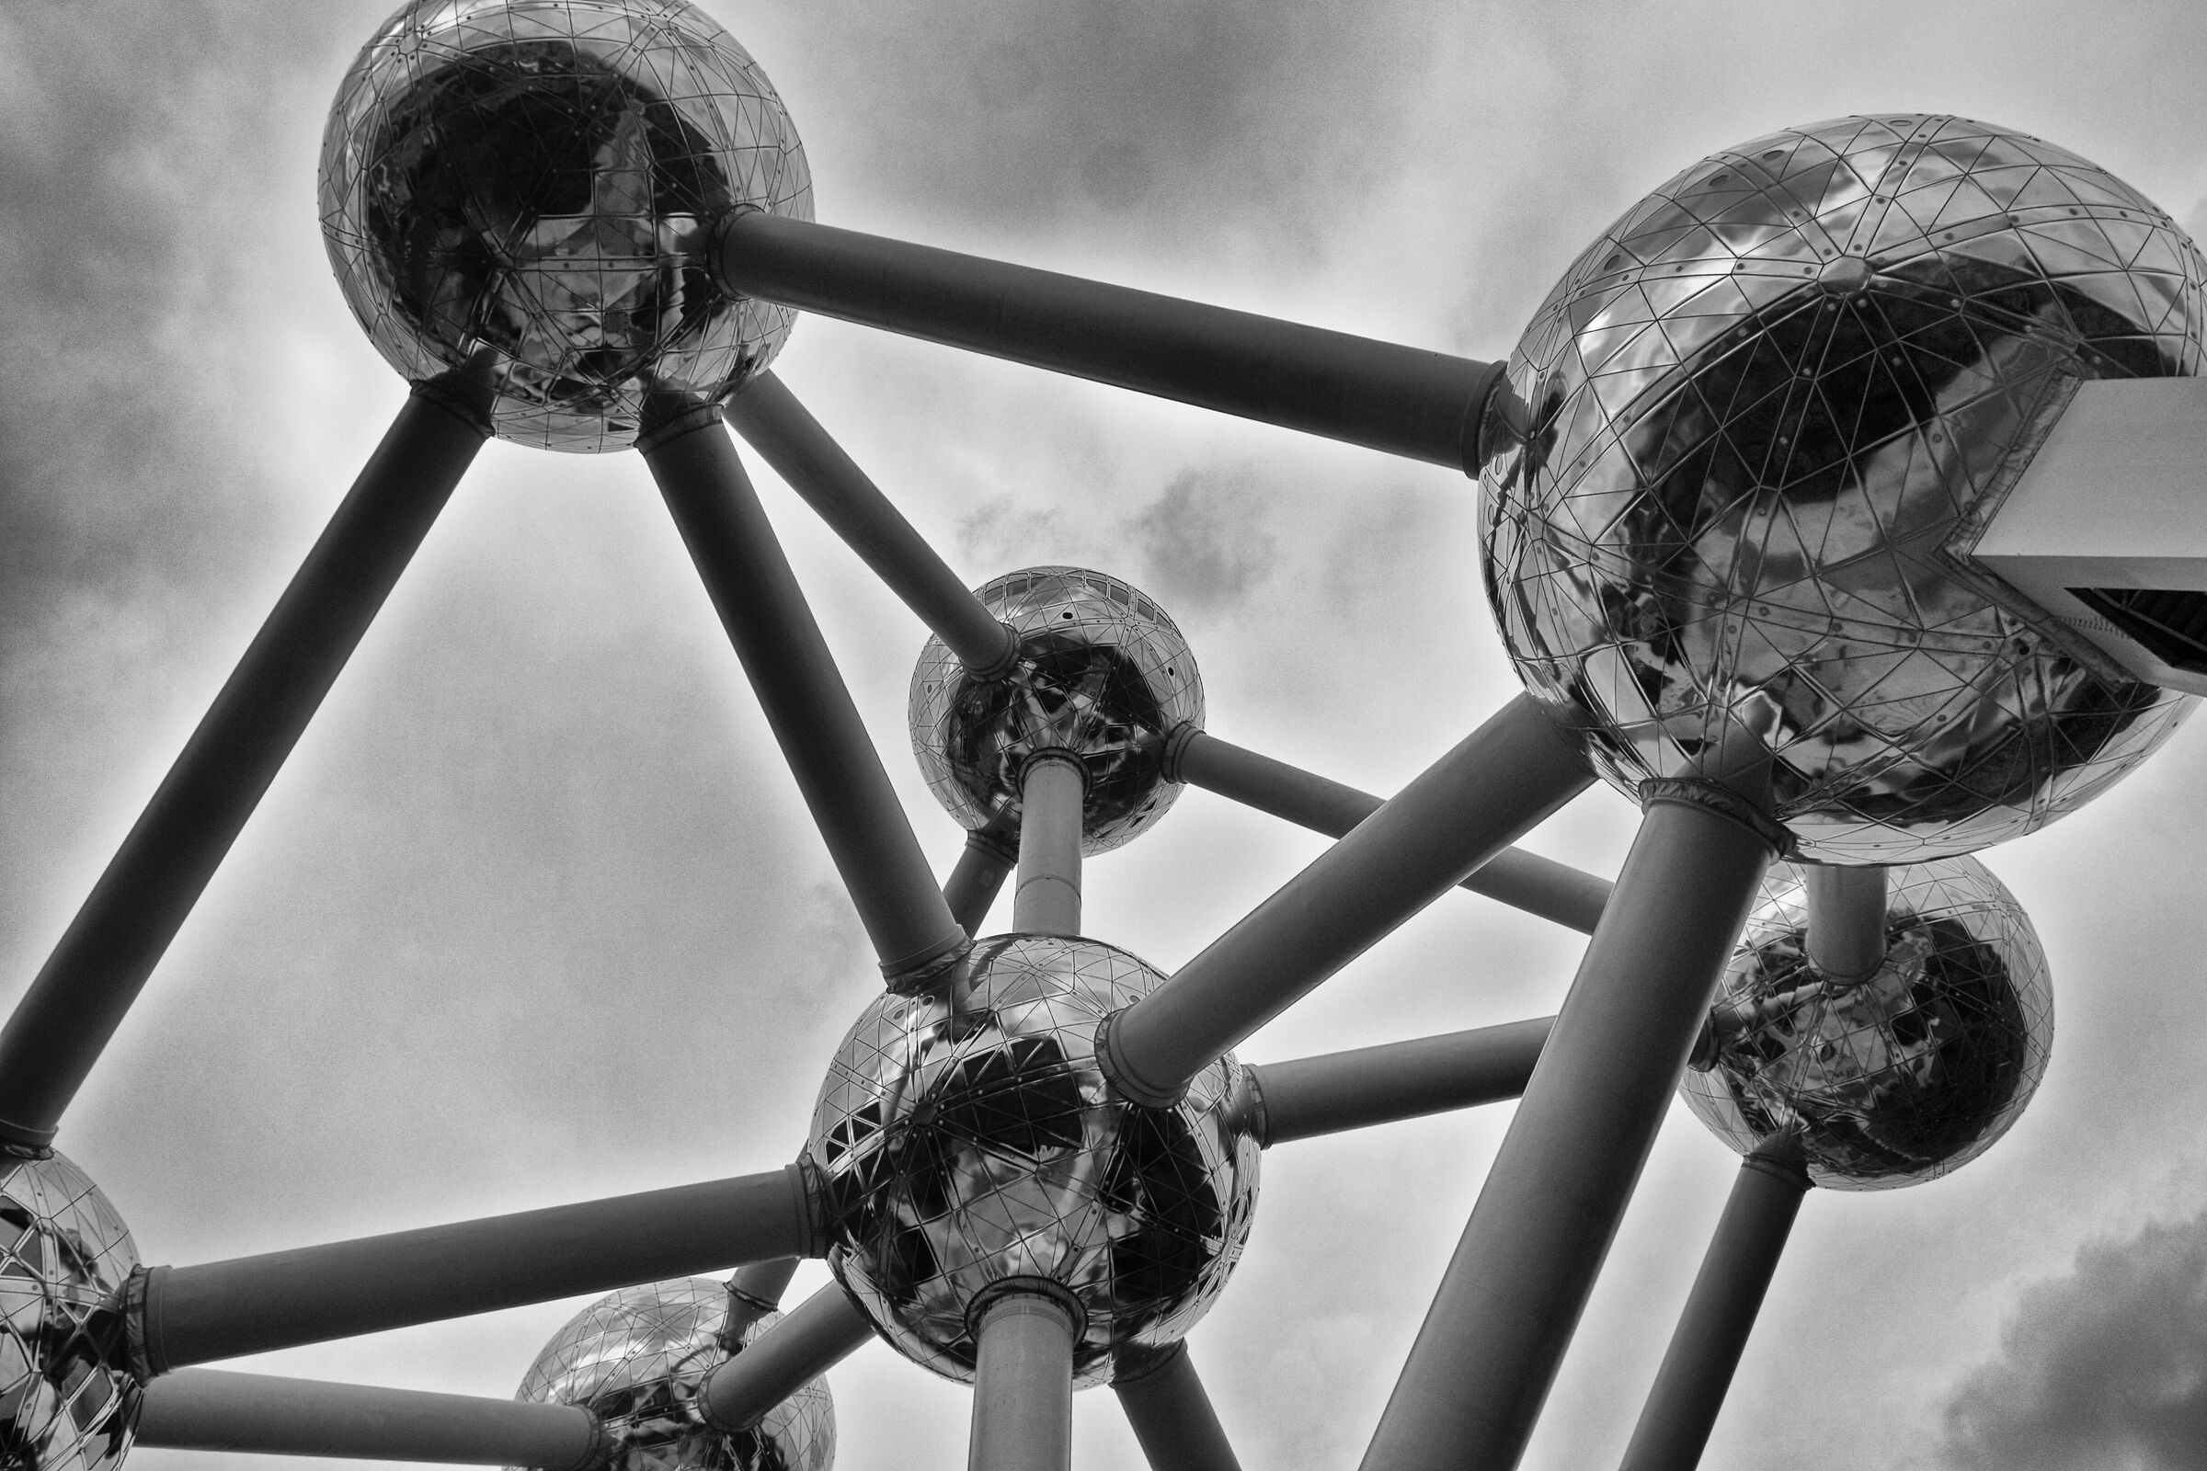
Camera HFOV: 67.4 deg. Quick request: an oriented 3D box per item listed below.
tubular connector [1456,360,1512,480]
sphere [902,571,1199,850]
[{"bbox_3d":[10.850,-8.650,45.700,0.900,3.300,3.300,20,-60,28],"label":"tubular connector"},{"bbox_3d":[-2.761,-1.287,101.703,18.000,18.000,18.000,3,-63,-2],"label":"sphere"}]

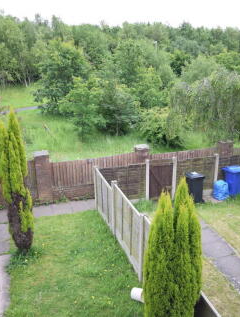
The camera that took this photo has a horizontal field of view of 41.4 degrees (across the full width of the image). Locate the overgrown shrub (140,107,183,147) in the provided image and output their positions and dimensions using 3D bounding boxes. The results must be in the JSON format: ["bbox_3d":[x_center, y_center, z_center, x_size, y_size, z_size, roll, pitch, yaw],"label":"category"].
[{"bbox_3d":[2.615,-1.973,19.410,2.850,2.350,2.600,2,15,7],"label":"overgrown shrub"}]

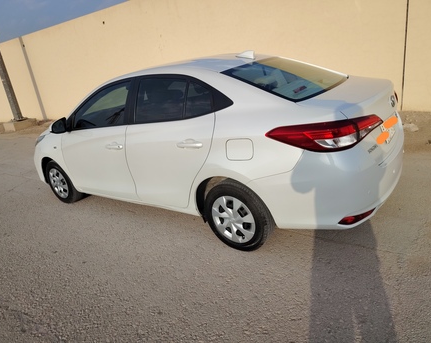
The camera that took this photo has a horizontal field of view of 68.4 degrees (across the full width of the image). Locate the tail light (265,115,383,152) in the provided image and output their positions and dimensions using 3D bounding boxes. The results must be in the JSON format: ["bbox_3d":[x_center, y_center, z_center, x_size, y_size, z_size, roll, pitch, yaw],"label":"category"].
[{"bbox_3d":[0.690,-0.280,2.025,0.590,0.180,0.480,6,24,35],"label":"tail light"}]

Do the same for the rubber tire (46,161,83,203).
[{"bbox_3d":[-1.897,0.125,3.987,0.590,0.590,0.190,6,24,35],"label":"rubber tire"}]

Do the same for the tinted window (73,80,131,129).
[{"bbox_3d":[-1.121,-0.638,3.086,0.920,0.450,0.080,6,5,35],"label":"tinted window"}]

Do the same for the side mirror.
[{"bbox_3d":[-1.573,-0.466,3.194,0.120,0.150,0.185,4,23,30],"label":"side mirror"}]

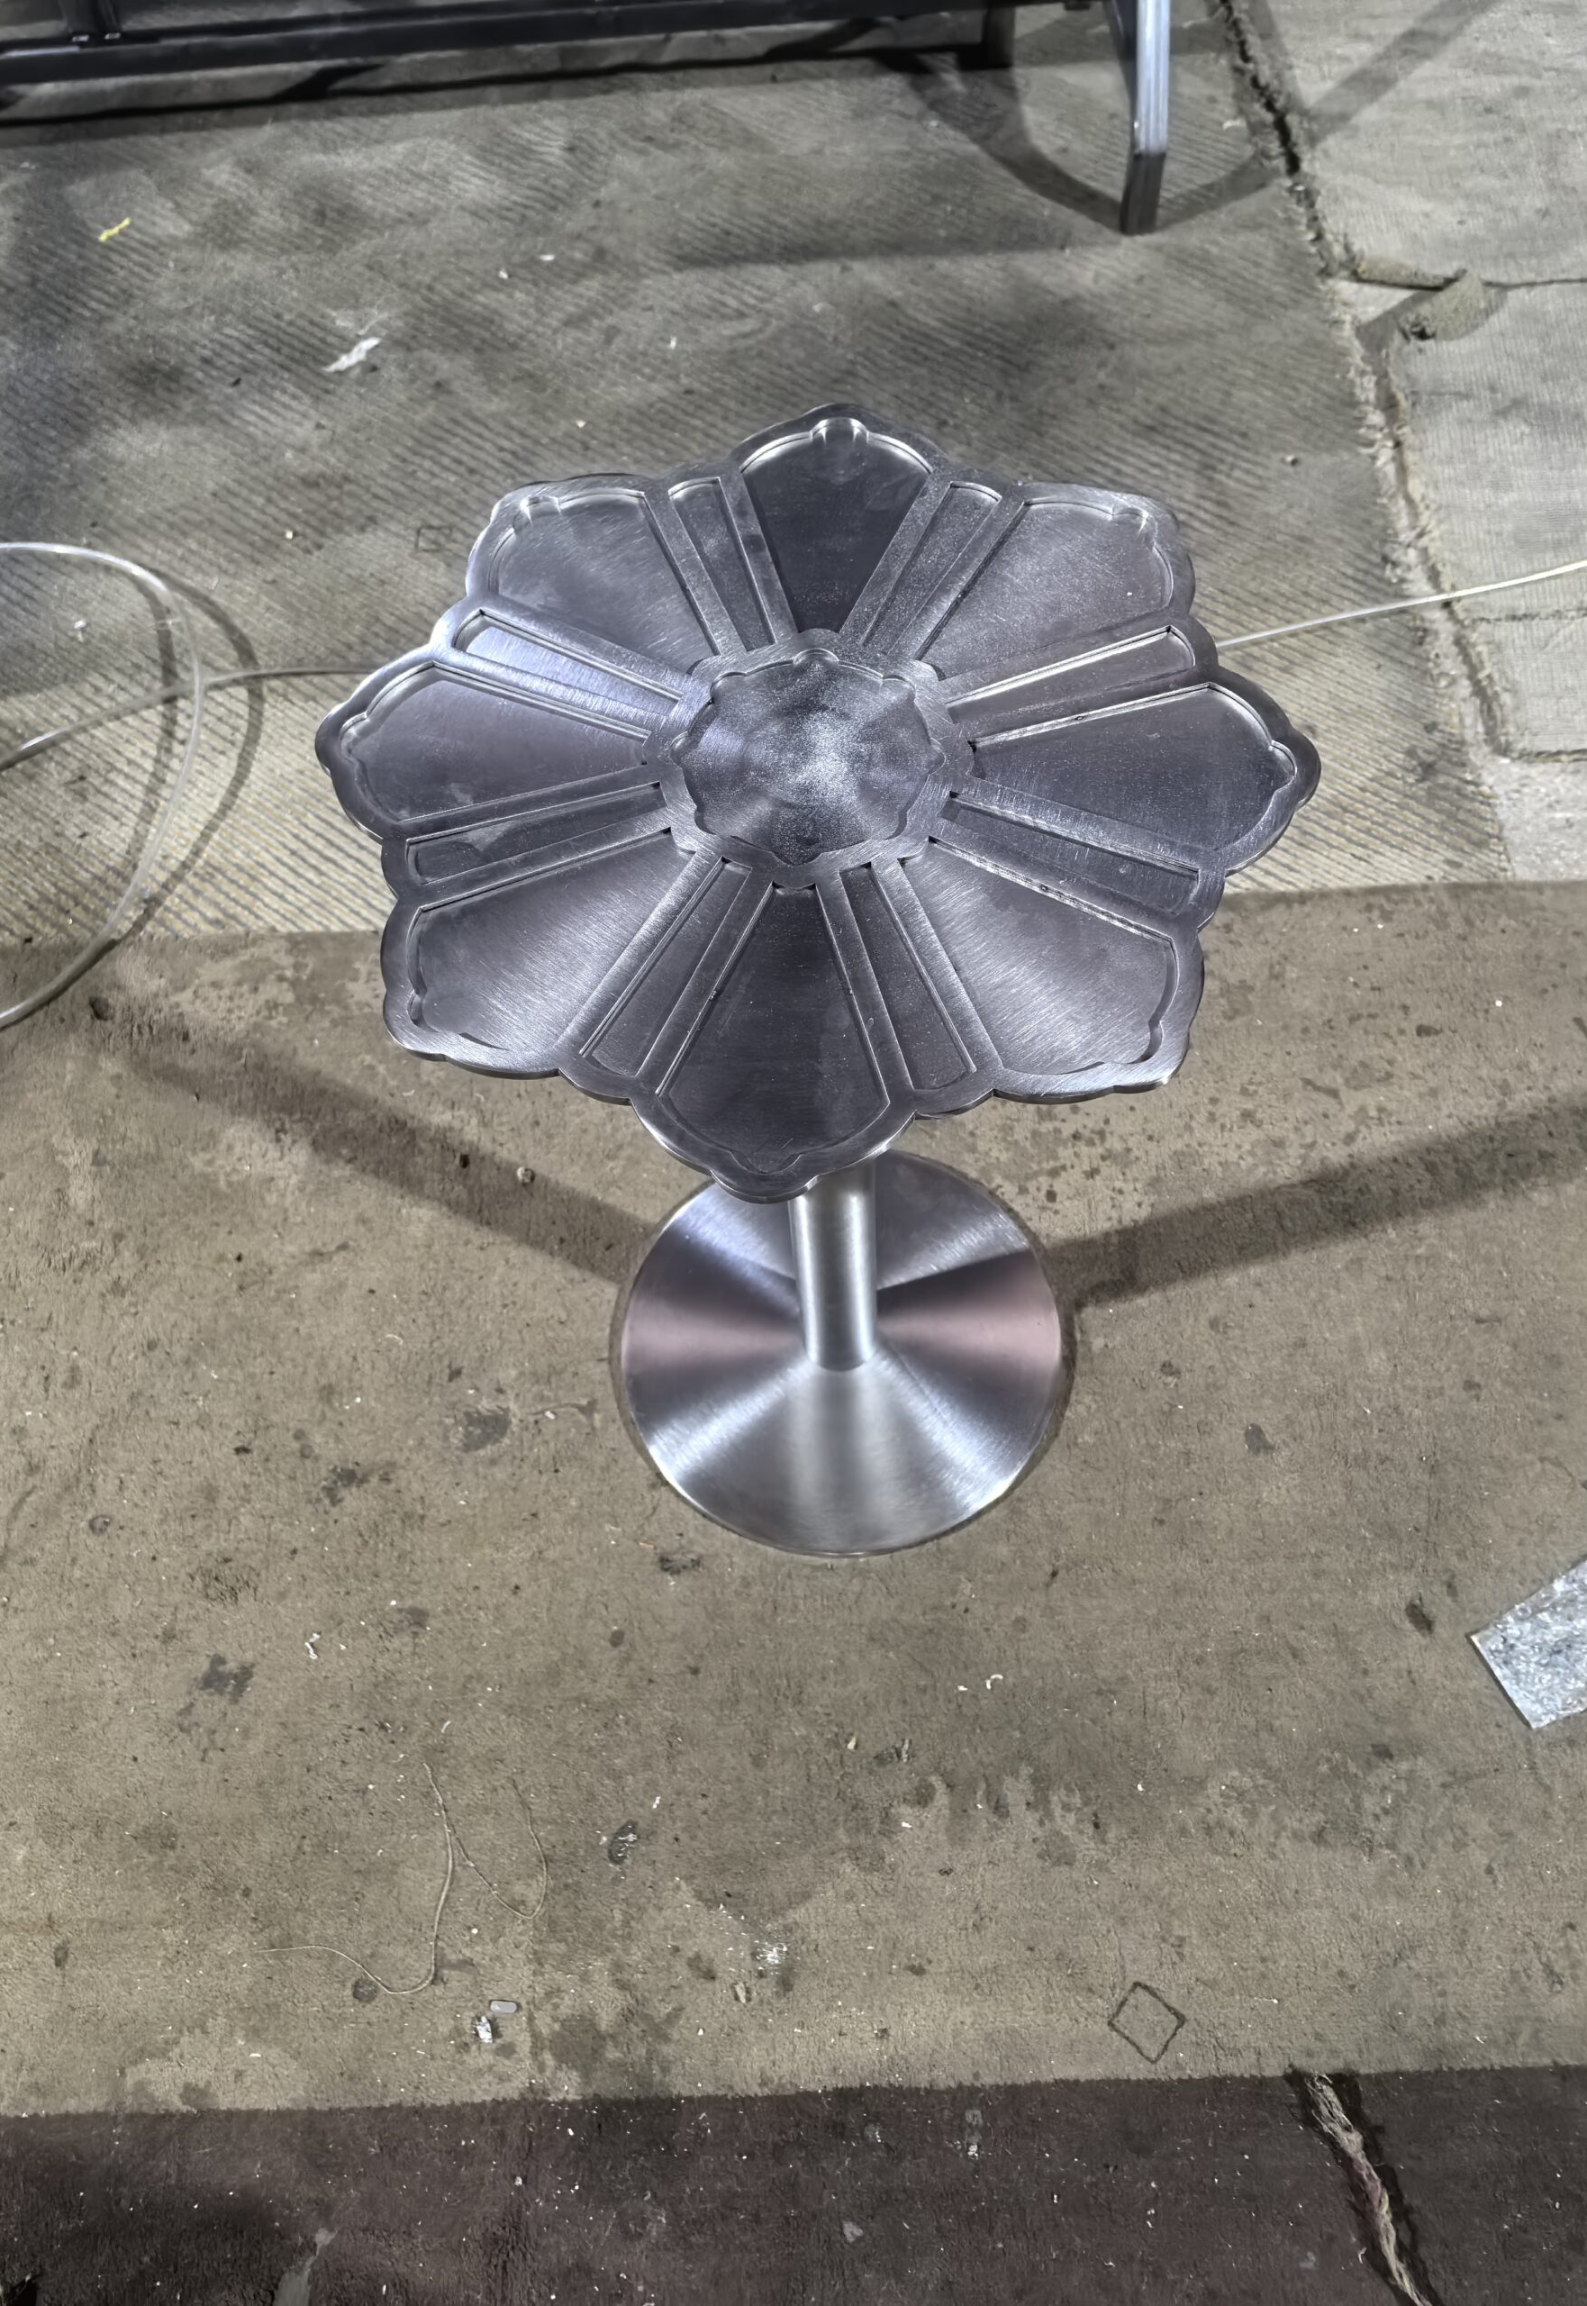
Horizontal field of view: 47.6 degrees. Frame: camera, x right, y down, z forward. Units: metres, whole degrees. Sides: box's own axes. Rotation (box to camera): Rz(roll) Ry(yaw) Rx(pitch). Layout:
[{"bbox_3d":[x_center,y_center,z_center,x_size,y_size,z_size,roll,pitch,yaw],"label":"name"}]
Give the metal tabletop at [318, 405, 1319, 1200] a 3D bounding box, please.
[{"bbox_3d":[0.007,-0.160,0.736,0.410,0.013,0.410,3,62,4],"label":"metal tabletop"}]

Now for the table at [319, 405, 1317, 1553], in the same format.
[{"bbox_3d":[0.020,-0.015,1.007,0.410,0.628,0.410,3,62,4],"label":"table"}]

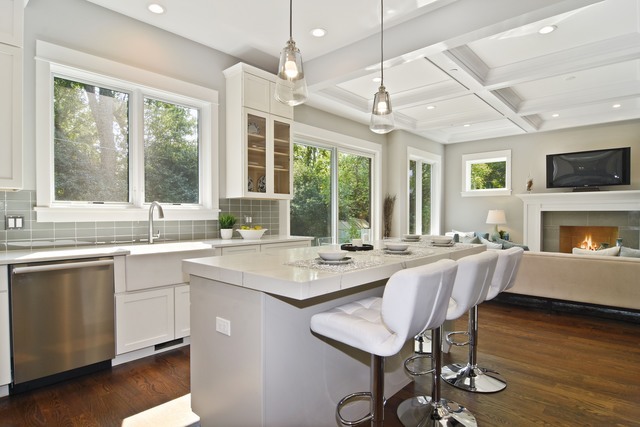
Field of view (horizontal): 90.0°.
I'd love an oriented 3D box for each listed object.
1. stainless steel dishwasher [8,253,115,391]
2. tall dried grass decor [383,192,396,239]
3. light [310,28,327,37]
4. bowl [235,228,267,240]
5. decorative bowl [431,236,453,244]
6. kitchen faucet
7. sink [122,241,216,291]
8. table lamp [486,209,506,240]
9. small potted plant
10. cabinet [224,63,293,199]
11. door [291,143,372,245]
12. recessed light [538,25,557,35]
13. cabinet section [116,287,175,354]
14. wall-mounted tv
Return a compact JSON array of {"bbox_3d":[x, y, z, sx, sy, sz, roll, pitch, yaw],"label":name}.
[{"bbox_3d":[-1.978,0.780,2.464,0.580,0.850,0.600,0,0,-45],"label":"stainless steel dishwasher"},{"bbox_3d":[1.285,0.420,5.920,0.260,1.600,0.260,0,0,-45],"label":"tall dried grass decor"},{"bbox_3d":[-0.016,-1.900,3.370,0.180,0.030,0.180,0,0,0],"label":"light"},{"bbox_3d":[-0.799,0.249,3.790,0.370,0.120,0.350,0,0,0],"label":"bowl"},{"bbox_3d":[1.141,0.255,3.000,0.200,0.060,0.200,0,0,0],"label":"decorative bowl"},{"bbox_3d":[-1.557,0.095,3.094,0.250,0.420,0.110,0,0,42],"label":"kitchen faucet"},{"bbox_3d":[-1.411,0.472,2.938,0.750,0.280,0.490,0,0,-45],"label":"sink"},{"bbox_3d":[3.630,0.230,6.580,0.410,0.660,0.410,0,0,-45],"label":"table lamp"},{"bbox_3d":[-1.080,0.152,3.740,0.200,0.285,0.200,0,0,-45],"label":"small potted plant"},{"bbox_3d":[-0.715,-0.924,3.917,0.750,1.490,0.360,0,0,-45],"label":"cabinet"},{"bbox_3d":[0.277,0.090,5.269,1.980,2.270,0.120,0,0,-45],"label":"door"},{"bbox_3d":[2.159,-1.738,3.030,0.170,0.030,0.170,0,0,-45],"label":"recessed light"},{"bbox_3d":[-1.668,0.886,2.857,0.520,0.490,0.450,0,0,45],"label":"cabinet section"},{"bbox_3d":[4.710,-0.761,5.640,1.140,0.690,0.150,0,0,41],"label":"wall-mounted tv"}]

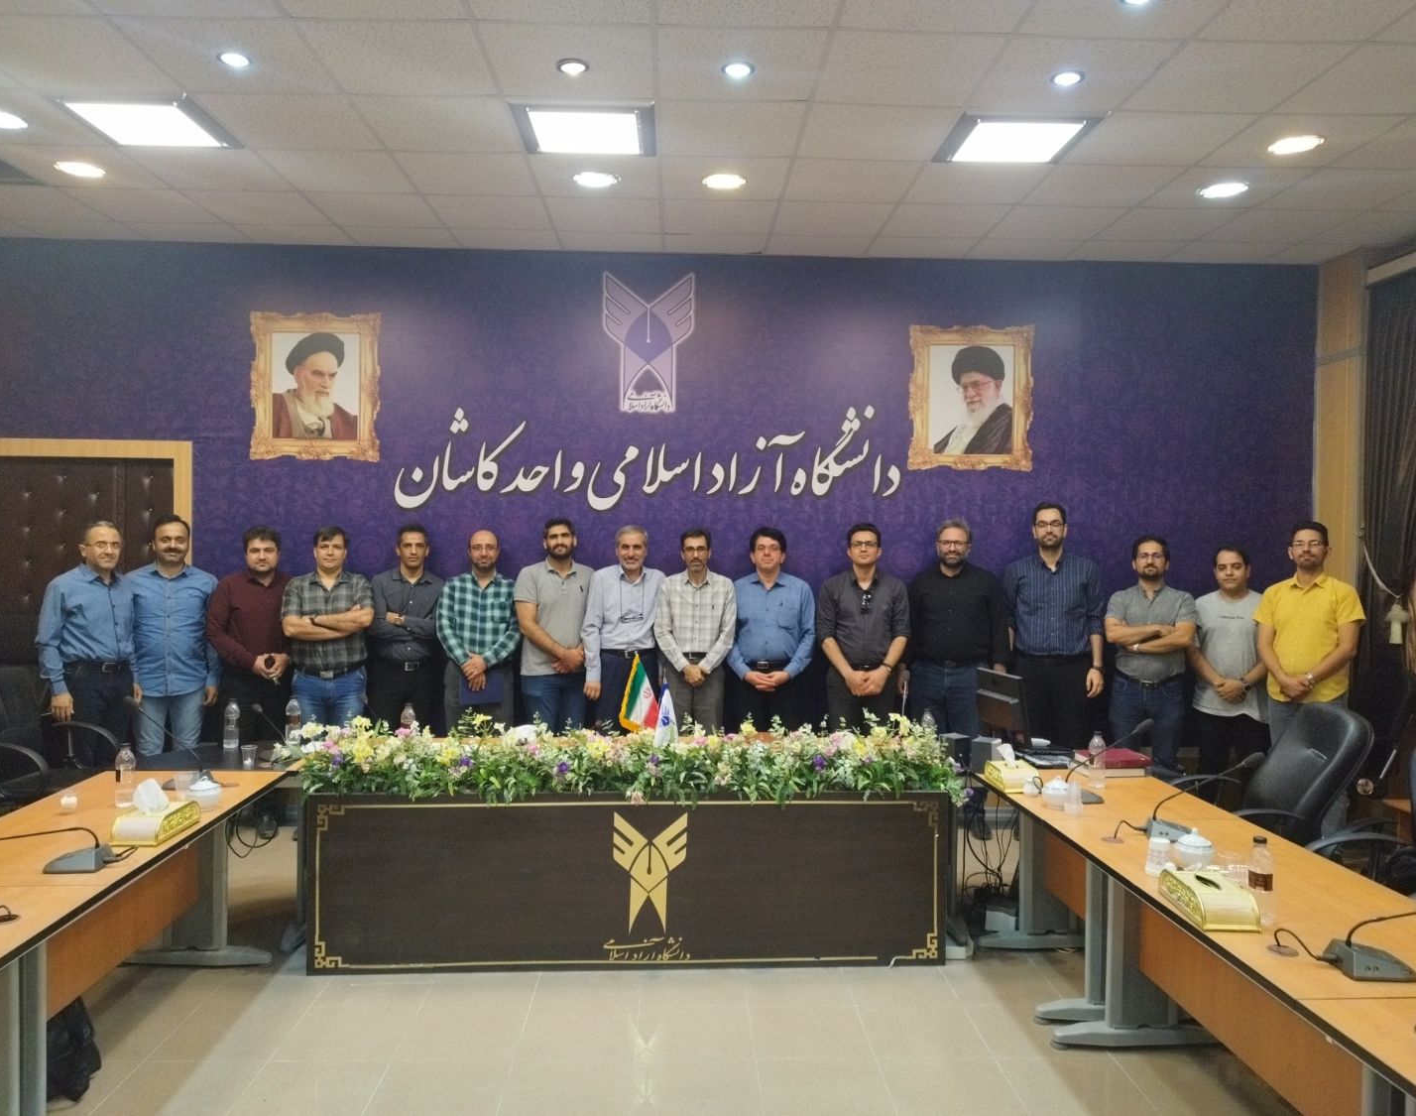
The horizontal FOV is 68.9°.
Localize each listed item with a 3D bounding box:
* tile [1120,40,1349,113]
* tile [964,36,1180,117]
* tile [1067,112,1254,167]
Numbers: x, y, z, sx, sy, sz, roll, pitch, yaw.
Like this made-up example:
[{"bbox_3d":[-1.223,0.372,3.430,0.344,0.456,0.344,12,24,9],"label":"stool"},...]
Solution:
[{"bbox_3d":[1.936,-1.784,3.820,0.600,0.020,0.600,0,1,-2],"label":"tile"},{"bbox_3d":[1.319,-1.764,3.749,0.600,0.020,0.600,1,2,-2],"label":"tile"},{"bbox_3d":[1.897,-1.770,4.351,0.600,0.020,0.600,1,1,-2],"label":"tile"}]

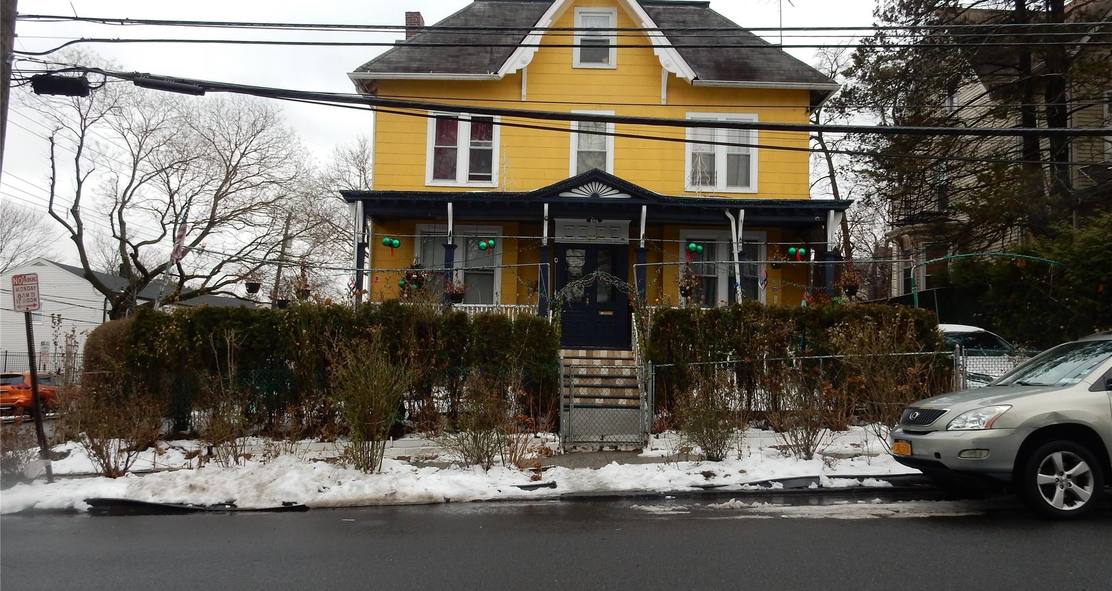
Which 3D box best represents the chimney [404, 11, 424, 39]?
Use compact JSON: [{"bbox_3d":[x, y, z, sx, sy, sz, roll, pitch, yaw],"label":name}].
[{"bbox_3d":[-4.123,-7.757,23.488,0.420,0.850,0.720,1,-3,-1],"label":"chimney"}]

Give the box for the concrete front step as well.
[{"bbox_3d":[0.893,1.272,17.268,1.520,0.200,0.350,1,-3,-1],"label":"concrete front step"}]

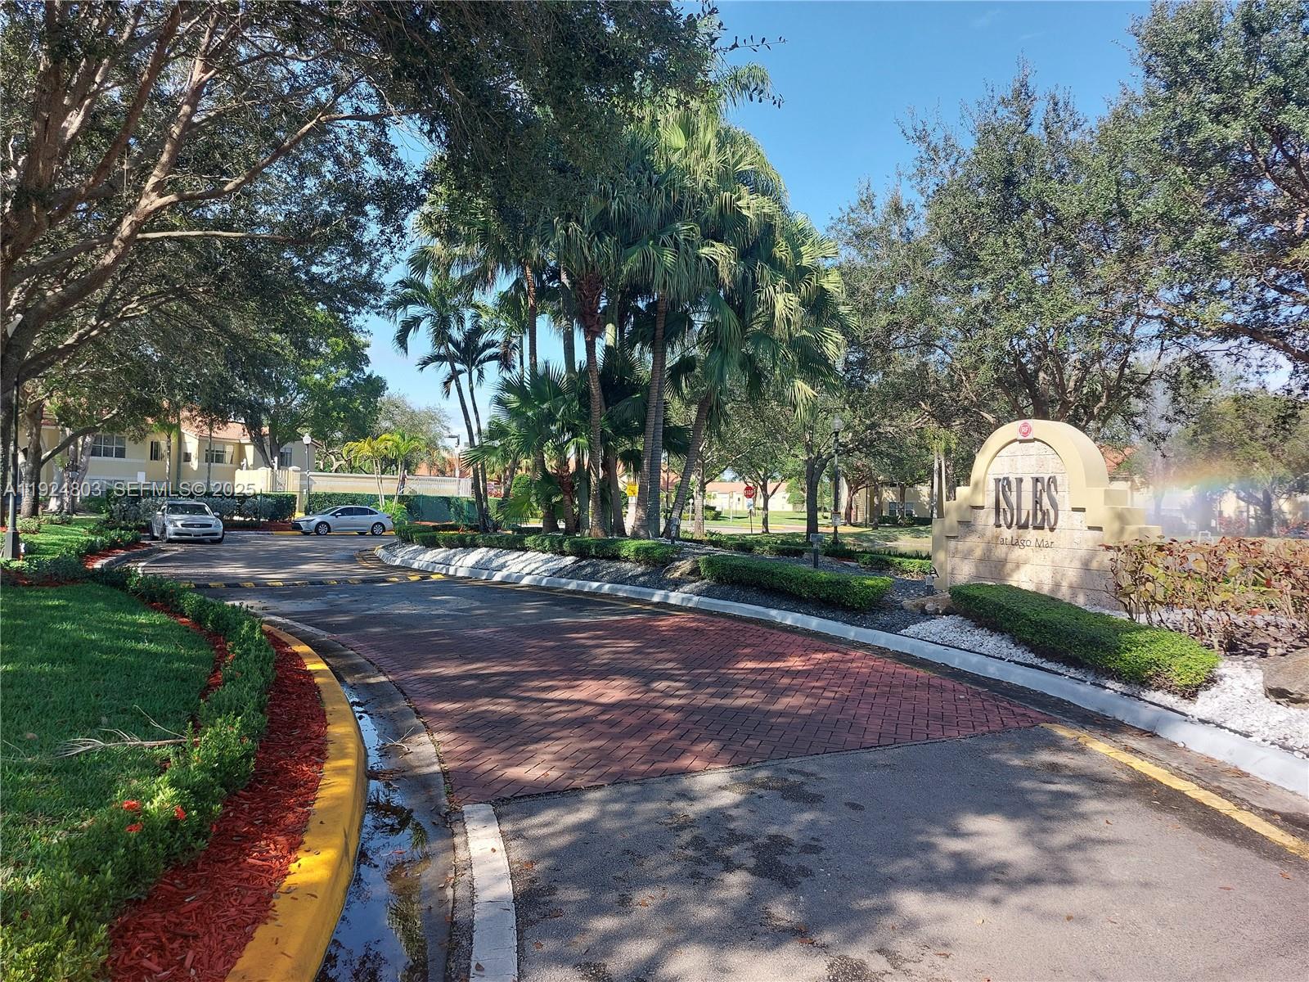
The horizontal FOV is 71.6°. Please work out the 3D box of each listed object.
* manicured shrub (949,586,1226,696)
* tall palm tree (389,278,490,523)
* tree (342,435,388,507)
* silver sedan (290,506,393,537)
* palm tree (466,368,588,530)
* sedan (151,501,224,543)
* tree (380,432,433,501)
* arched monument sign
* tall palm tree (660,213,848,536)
[{"bbox_3d":[4.170,1.375,9.600,0.980,0.410,5.600,1,-1,2],"label":"manicured shrub"},{"bbox_3d":[-6.947,-2.825,29.500,3.268,8.410,3.100,1,-1,-13],"label":"tall palm tree"},{"bbox_3d":[-14.668,-0.441,46.000,2.222,4.768,2.400,1,-1,-18],"label":"tree"},{"bbox_3d":[-14.700,1.380,42.900,4.630,1.440,1.780,1,-1,-41],"label":"silver sedan"},{"bbox_3d":[-4.155,-1.346,29.500,3.851,5.518,3.700,1,-1,-8],"label":"palm tree"},{"bbox_3d":[-16.900,1.085,32.700,1.790,1.450,4.750,1,-1,-35],"label":"sedan"},{"bbox_3d":[-12.595,-0.596,46.000,2.650,4.976,2.600,1,-1,-15],"label":"tree"},{"bbox_3d":[5.780,0.284,13.770,0.530,2.720,3.530,1,-1,-31],"label":"arched monument sign"},{"bbox_3d":[3.131,-3.645,28.500,5.873,10.148,5.000,1,-1,6],"label":"tall palm tree"}]

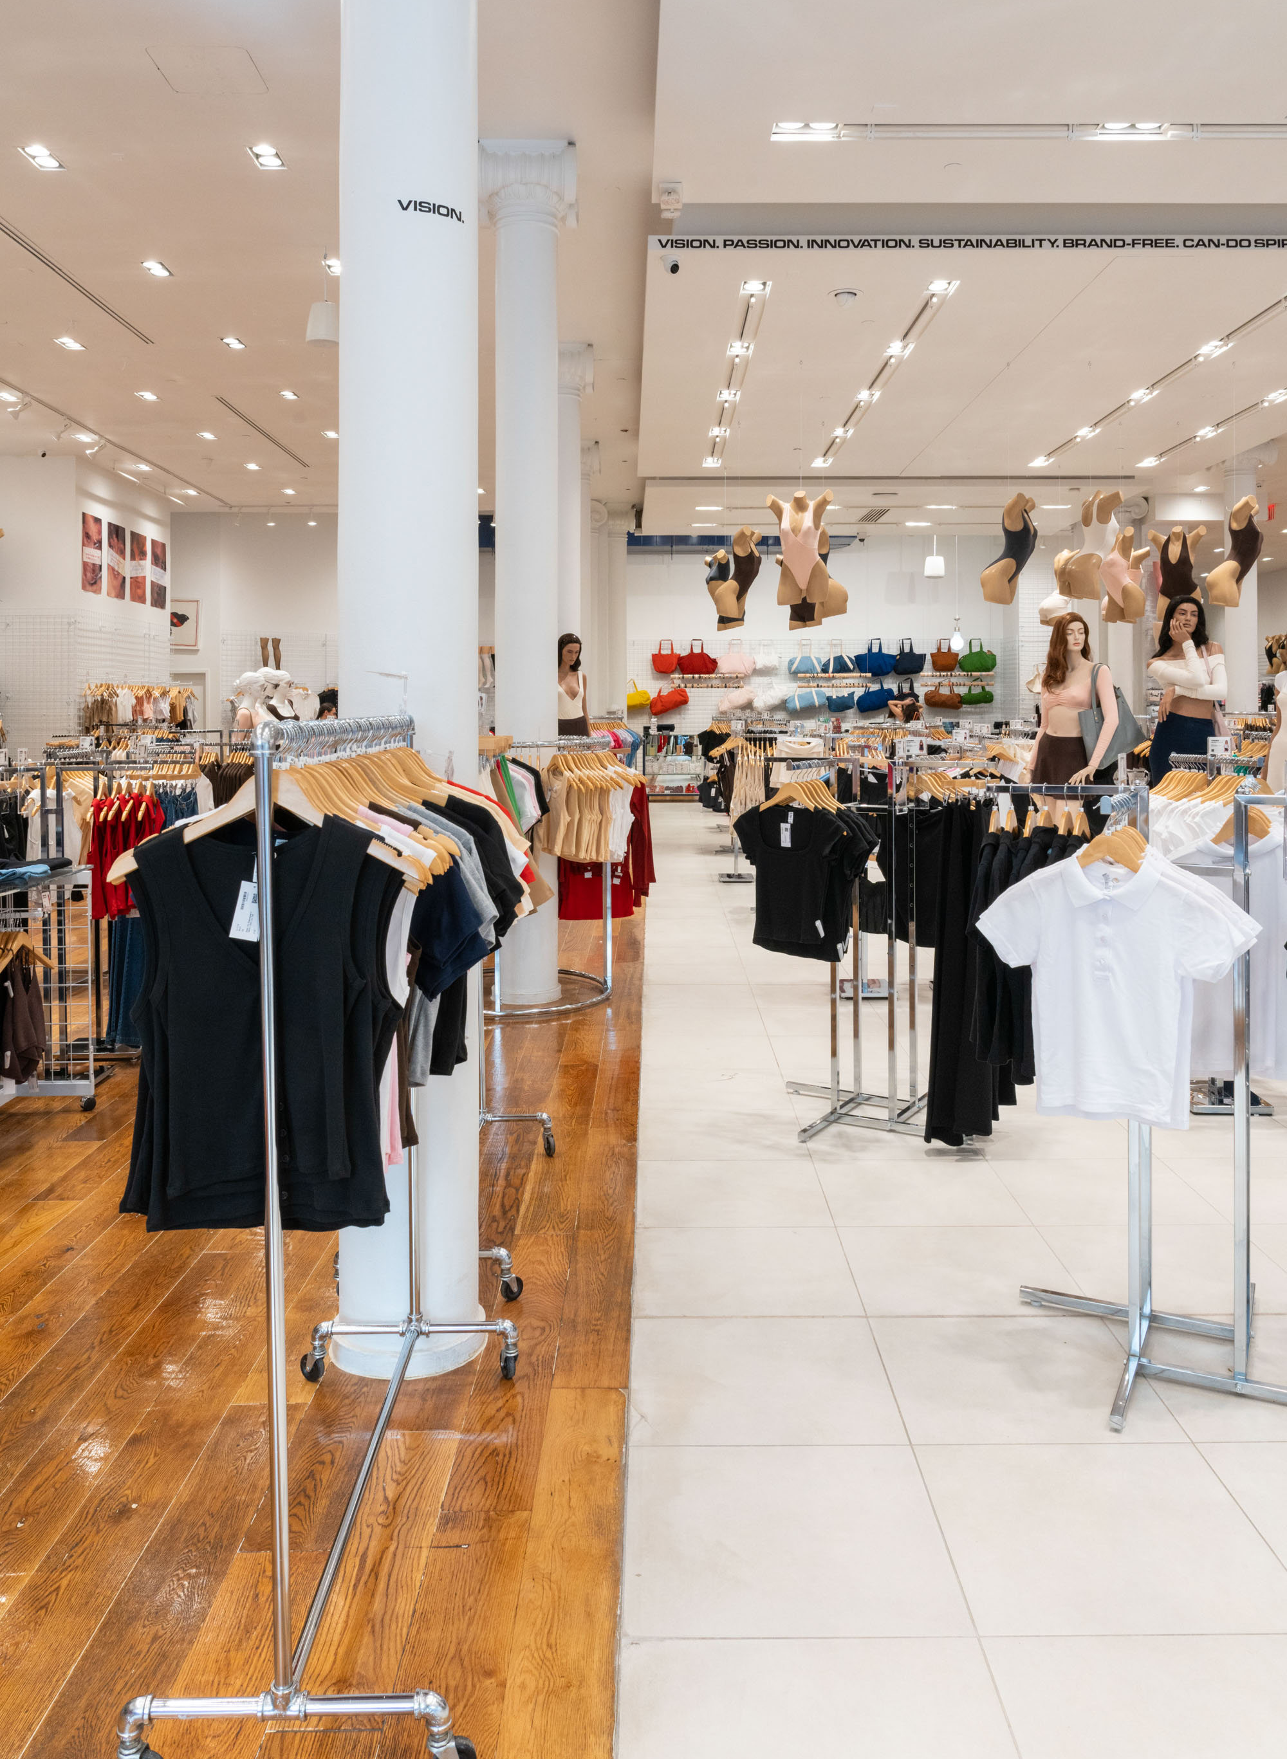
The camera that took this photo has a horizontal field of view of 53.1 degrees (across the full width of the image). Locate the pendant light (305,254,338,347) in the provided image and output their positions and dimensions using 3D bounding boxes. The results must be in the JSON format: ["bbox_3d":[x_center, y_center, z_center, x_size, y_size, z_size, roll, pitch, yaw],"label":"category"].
[{"bbox_3d":[-2.152,-3.936,8.700,0.270,0.650,0.270,0,5,0],"label":"pendant light"}]

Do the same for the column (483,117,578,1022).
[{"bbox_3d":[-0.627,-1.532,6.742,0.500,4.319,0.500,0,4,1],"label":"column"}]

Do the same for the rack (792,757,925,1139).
[{"bbox_3d":[0.878,0.217,4.880,0.840,1.360,0.840,2,5,30],"label":"rack"}]

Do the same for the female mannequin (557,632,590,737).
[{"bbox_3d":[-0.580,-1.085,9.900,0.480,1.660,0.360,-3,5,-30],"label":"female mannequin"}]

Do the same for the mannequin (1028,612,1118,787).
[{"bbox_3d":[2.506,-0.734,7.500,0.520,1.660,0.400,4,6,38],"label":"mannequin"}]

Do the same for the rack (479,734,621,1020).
[{"bbox_3d":[-0.637,-0.066,6.870,0.930,1.374,0.930,0,4,0],"label":"rack"}]

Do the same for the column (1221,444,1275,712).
[{"bbox_3d":[6.508,-2.600,14.000,0.550,4.300,0.550,0,5,0],"label":"column"}]

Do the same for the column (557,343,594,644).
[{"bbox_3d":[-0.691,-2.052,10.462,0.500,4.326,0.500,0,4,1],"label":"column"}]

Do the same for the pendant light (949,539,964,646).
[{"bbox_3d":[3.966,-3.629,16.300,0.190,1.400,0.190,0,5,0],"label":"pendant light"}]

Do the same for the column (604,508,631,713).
[{"bbox_3d":[-0.412,-3.229,18.841,0.520,4.351,0.520,0,4,1],"label":"column"}]

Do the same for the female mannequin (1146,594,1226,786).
[{"bbox_3d":[3.089,-0.731,7.364,0.480,1.760,0.380,1,4,13],"label":"female mannequin"}]

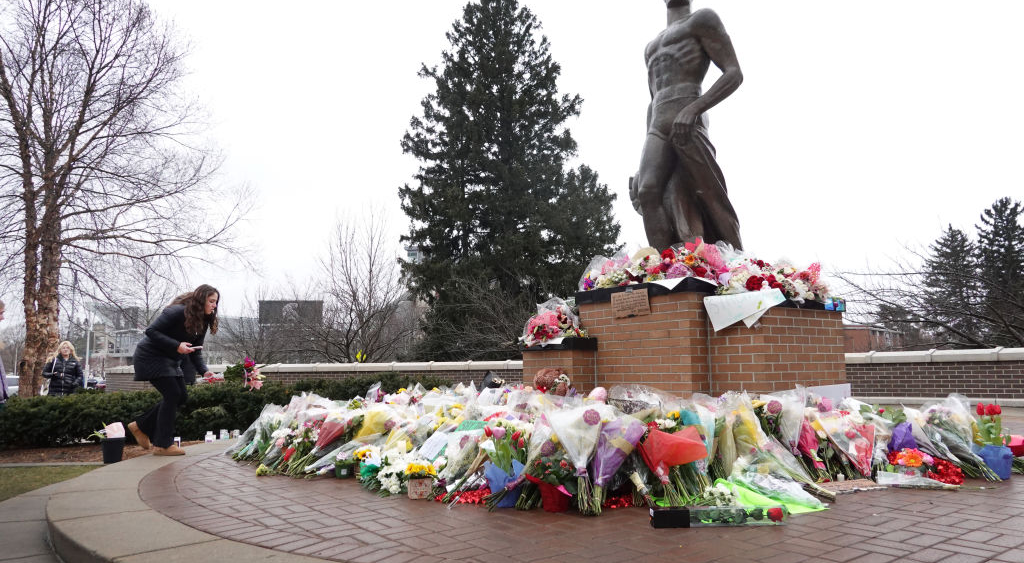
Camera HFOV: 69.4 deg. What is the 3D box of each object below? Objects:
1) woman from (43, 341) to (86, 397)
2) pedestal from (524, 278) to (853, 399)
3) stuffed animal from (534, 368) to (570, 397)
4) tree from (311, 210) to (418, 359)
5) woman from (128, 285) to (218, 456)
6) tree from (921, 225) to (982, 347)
[{"bbox_3d":[-6.216,1.646,10.179,0.560,1.650,0.380,4,-8,-32],"label":"woman"},{"bbox_3d":[1.496,0.751,6.380,1.890,1.380,2.180,5,-9,-38],"label":"pedestal"},{"bbox_3d":[0.326,0.858,6.091,0.320,0.280,0.270,-2,-7,14],"label":"stuffed animal"},{"bbox_3d":[-4.054,0.845,20.044,3.100,5.531,3.000,1,-7,-11],"label":"tree"},{"bbox_3d":[-2.838,0.730,6.202,0.720,1.410,0.520,1,-7,-7],"label":"woman"},{"bbox_3d":[25.987,1.480,43.120,4.200,9.767,4.200,-4,-8,31],"label":"tree"}]

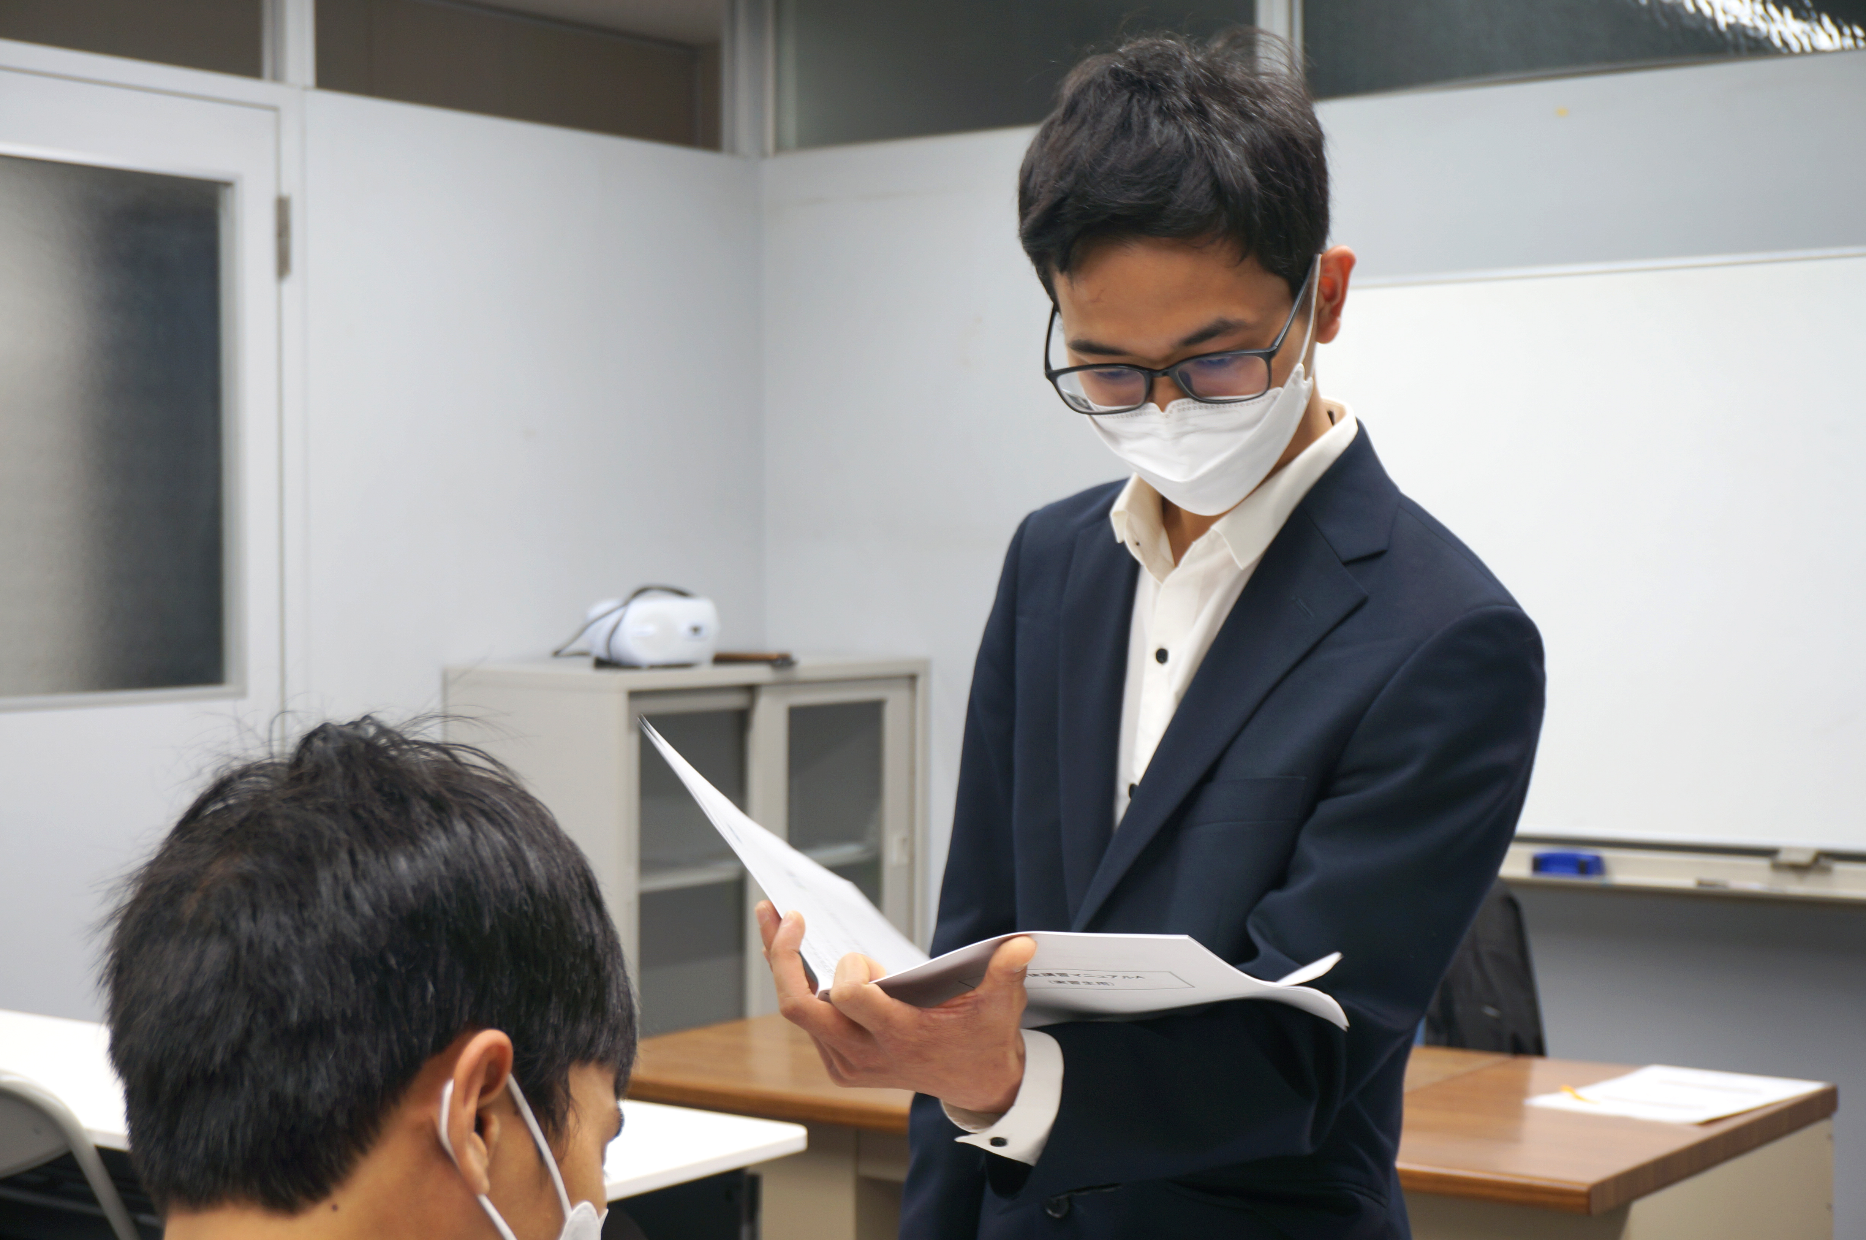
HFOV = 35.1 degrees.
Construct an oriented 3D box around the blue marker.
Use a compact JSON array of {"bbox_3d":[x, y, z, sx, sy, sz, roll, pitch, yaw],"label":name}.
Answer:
[{"bbox_3d":[1.028,0.395,4.774,0.100,0.036,0.058,1,2,35],"label":"blue marker"}]

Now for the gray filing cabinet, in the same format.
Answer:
[{"bbox_3d":[-0.420,0.643,5.304,0.400,1.130,0.880,1,2,35],"label":"gray filing cabinet"}]

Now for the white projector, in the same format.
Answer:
[{"bbox_3d":[-0.490,0.023,5.170,0.205,0.120,0.150,-2,2,-40],"label":"white projector"}]

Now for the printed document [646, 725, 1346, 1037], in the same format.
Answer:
[{"bbox_3d":[0.029,0.190,1.689,0.355,0.135,0.297,12,-16,28],"label":"printed document"}]

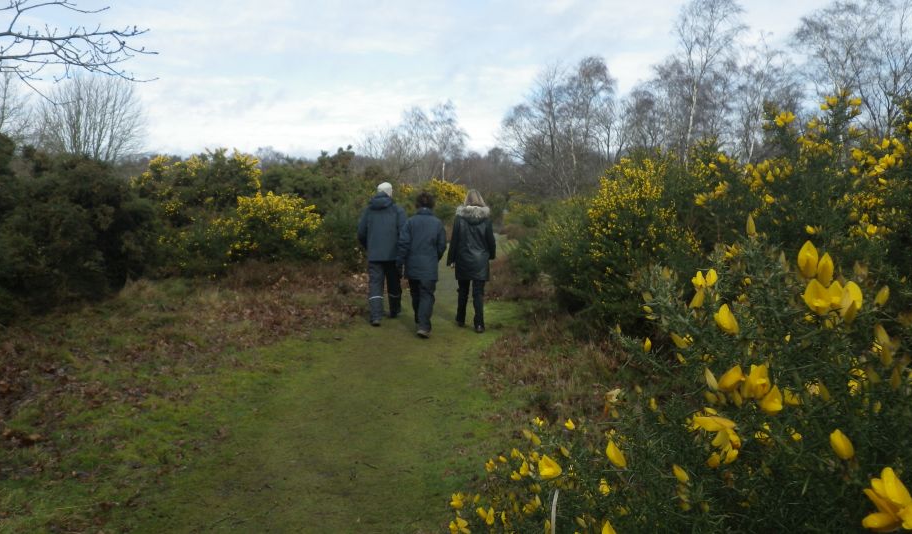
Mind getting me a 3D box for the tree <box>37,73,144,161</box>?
[{"bbox_3d":[-18.140,-5.807,35.000,5.300,7.700,5.200,0,6,0],"label":"tree"}]

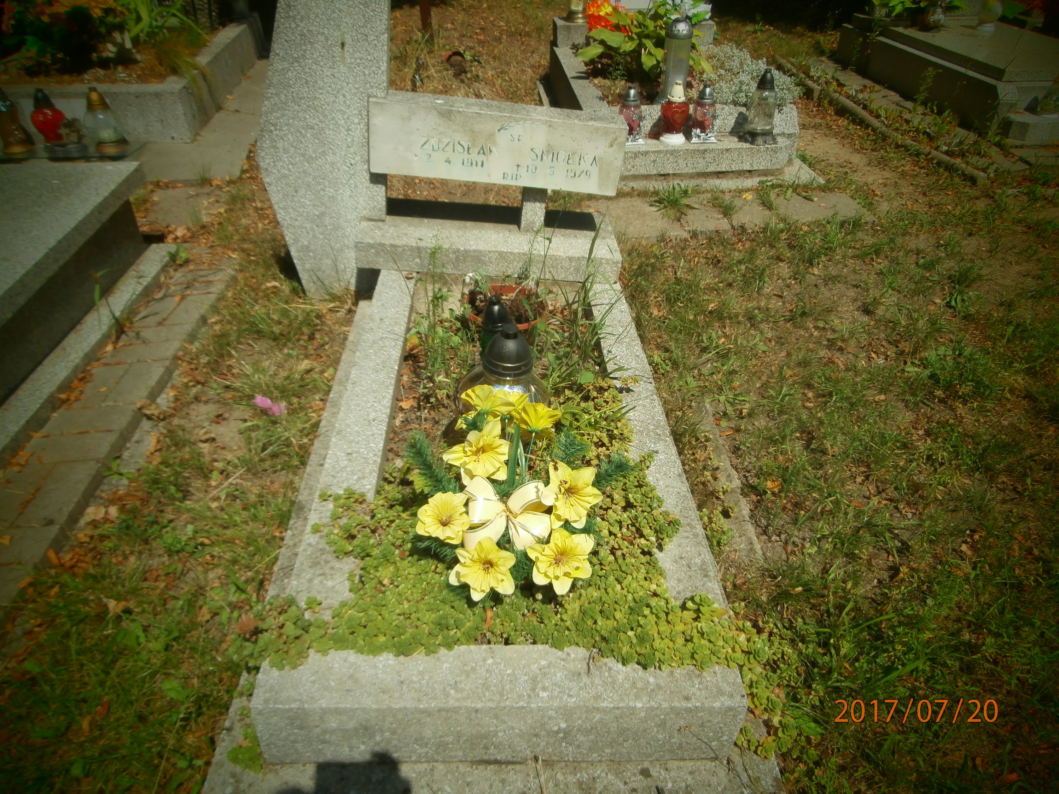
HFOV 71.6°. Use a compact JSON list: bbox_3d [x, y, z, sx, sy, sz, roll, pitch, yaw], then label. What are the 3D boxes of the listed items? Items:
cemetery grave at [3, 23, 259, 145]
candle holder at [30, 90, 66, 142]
[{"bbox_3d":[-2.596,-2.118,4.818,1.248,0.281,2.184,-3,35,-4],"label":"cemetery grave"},{"bbox_3d":[-2.386,-1.380,3.621,0.130,0.253,0.125,0,35,0],"label":"candle holder"}]

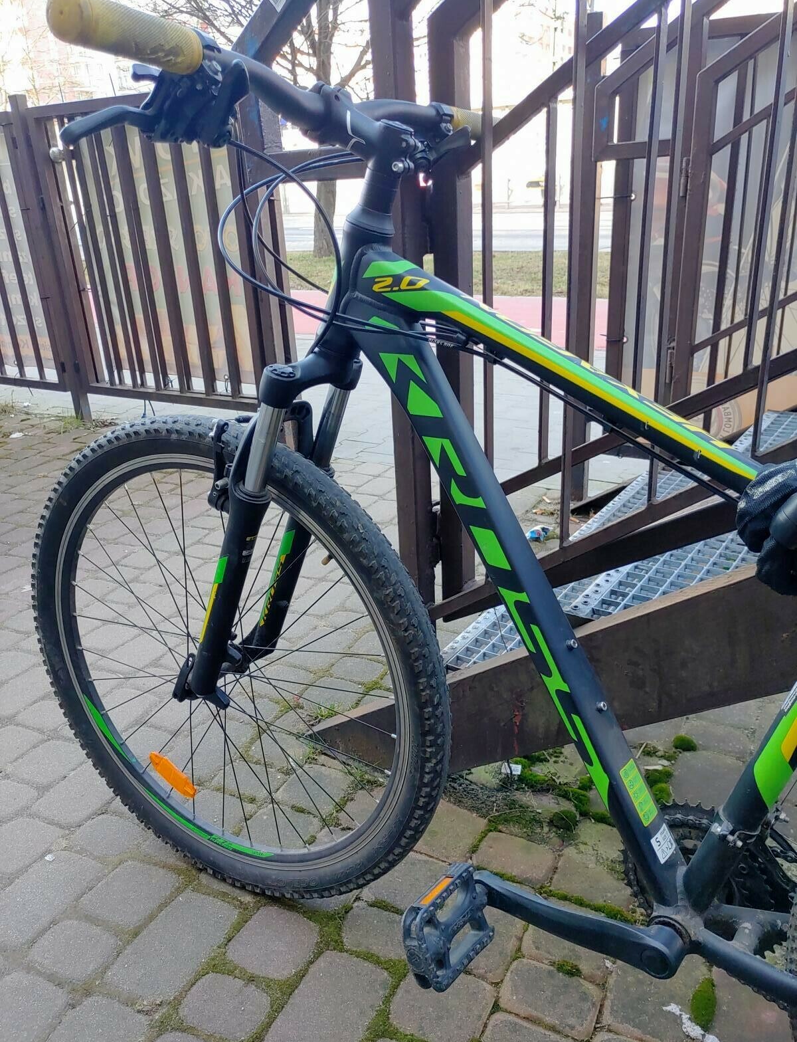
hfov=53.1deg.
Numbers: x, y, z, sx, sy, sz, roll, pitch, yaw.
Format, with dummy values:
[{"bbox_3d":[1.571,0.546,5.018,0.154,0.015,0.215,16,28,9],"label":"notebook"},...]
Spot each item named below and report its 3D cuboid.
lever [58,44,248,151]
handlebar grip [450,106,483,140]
[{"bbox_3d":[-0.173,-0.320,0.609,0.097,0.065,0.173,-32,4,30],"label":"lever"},{"bbox_3d":[0.098,-0.484,0.982,0.033,0.033,0.126,13,22,37],"label":"handlebar grip"}]

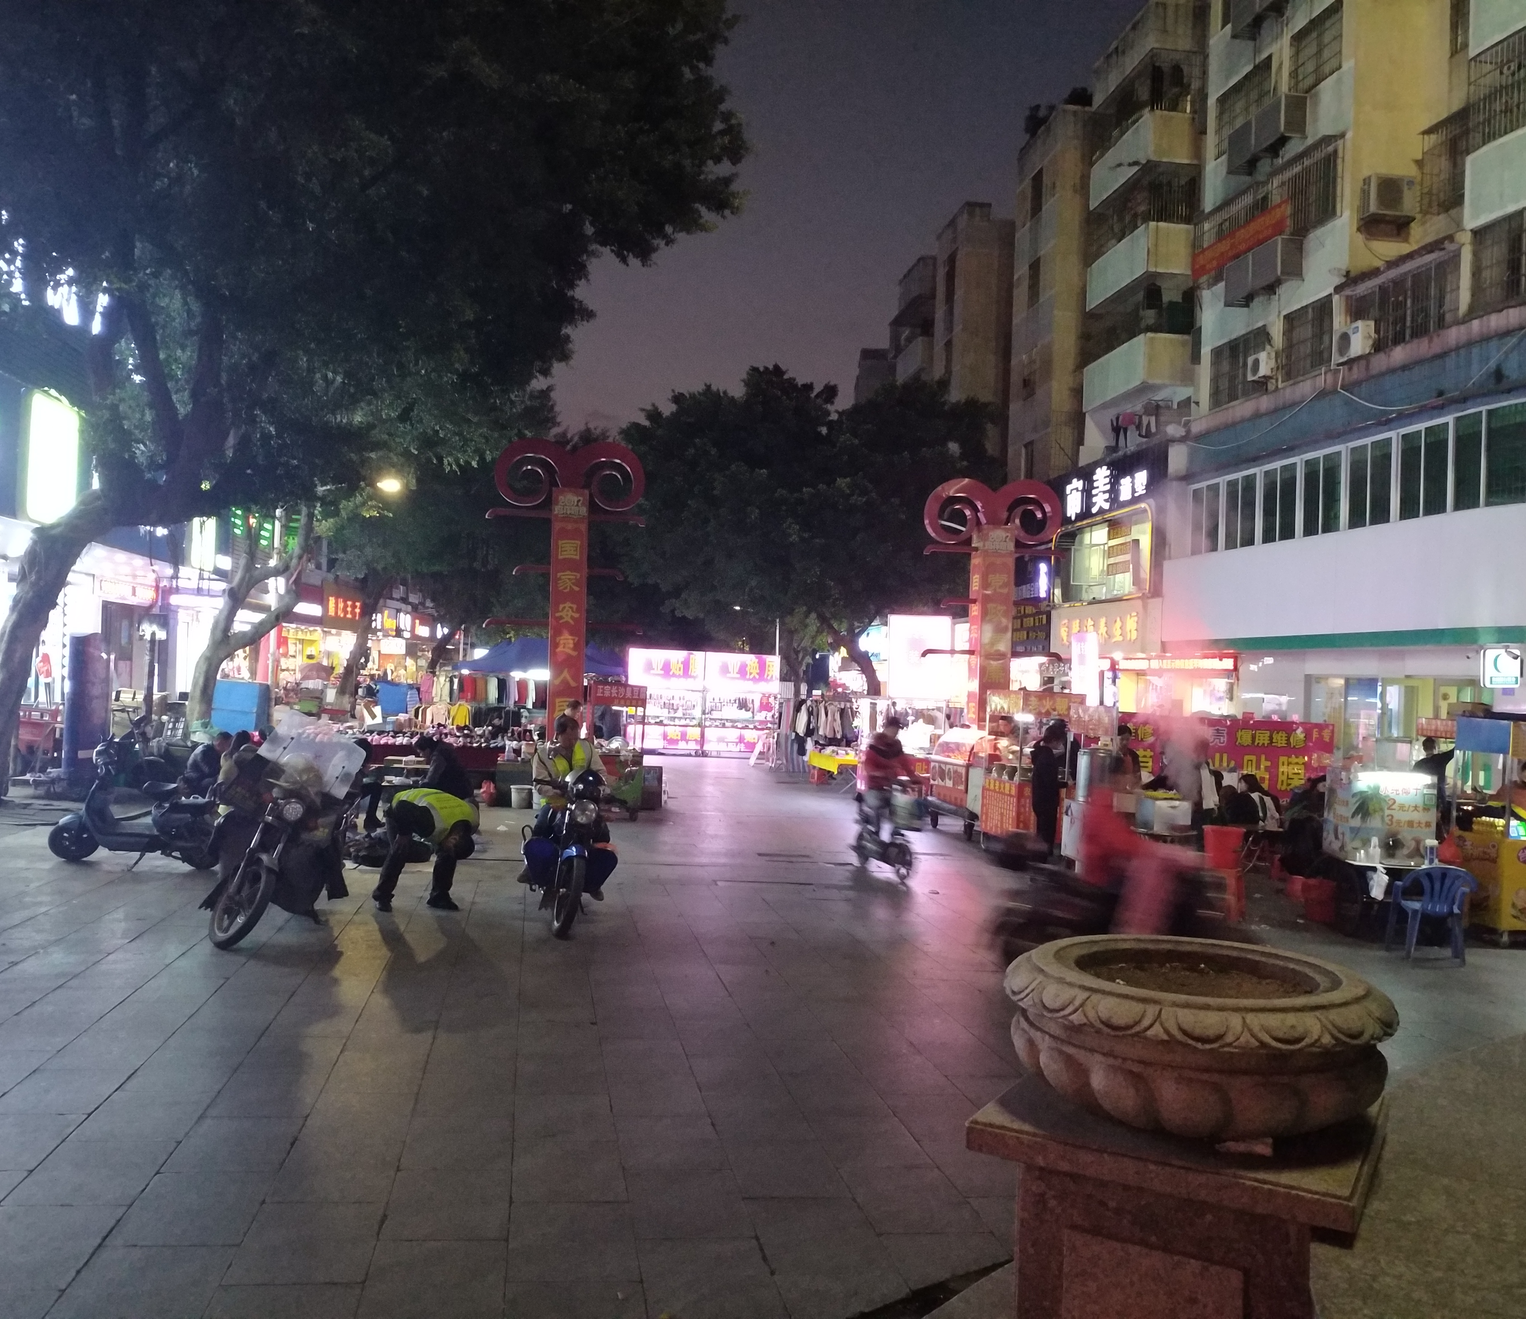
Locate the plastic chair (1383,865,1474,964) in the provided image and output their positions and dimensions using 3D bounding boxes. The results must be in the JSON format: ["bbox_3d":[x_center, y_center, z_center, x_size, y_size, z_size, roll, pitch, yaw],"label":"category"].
[{"bbox_3d":[5.080,1.930,10.430,0.580,0.750,0.550,2,0,14],"label":"plastic chair"}]

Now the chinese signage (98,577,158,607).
[{"bbox_3d":[-17.400,-1.850,38.000,0.200,0.620,5.200,2,0,-10],"label":"chinese signage"}]

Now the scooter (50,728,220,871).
[{"bbox_3d":[-5.350,1.210,11.800,1.700,1.100,0.680,2,0,3],"label":"scooter"}]

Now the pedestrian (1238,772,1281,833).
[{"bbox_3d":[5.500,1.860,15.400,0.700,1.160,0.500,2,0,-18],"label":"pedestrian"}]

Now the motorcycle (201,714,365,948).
[{"bbox_3d":[-3.081,1.106,9.040,0.870,1.350,1.920,2,-1,5],"label":"motorcycle"}]

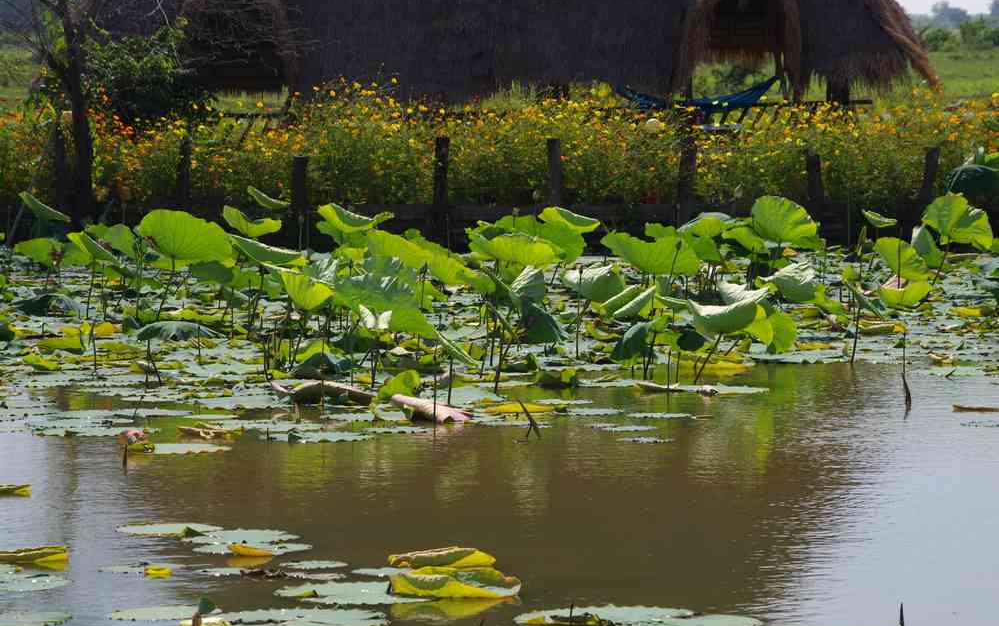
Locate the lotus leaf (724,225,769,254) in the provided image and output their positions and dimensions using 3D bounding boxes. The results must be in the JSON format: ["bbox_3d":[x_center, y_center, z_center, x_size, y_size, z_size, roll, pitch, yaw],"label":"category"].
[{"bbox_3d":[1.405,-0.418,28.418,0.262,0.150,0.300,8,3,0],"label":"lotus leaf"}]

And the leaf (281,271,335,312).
[{"bbox_3d":[-1.194,-0.134,31.072,0.335,0.262,0.340,0,3,0],"label":"leaf"}]

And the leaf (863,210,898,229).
[{"bbox_3d":[2.679,-0.657,35.118,0.253,0.110,0.215,0,3,0],"label":"leaf"}]

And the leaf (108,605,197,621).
[{"bbox_3d":[-1.168,1.028,17.259,0.365,0.030,0.404,0,3,0],"label":"leaf"}]

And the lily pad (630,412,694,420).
[{"bbox_3d":[0.736,0.470,22.703,0.291,0.020,0.291,0,3,0],"label":"lily pad"}]

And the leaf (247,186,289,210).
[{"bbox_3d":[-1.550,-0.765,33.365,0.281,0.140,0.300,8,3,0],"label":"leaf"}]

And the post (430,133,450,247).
[{"bbox_3d":[-0.459,-0.945,38.834,0.120,0.855,0.120,0,3,0],"label":"post"}]

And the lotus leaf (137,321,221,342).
[{"bbox_3d":[-1.596,0.092,24.835,0.418,0.100,0.376,0,3,0],"label":"lotus leaf"}]

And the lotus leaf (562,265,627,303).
[{"bbox_3d":[0.564,-0.175,29.671,0.380,0.210,0.350,0,3,0],"label":"lotus leaf"}]

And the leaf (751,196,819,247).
[{"bbox_3d":[2.158,-0.693,37.817,0.516,0.379,0.420,0,3,0],"label":"leaf"}]

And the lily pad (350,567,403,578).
[{"bbox_3d":[-0.372,0.845,16.287,0.228,0.020,0.228,0,3,0],"label":"lily pad"}]

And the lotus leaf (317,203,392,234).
[{"bbox_3d":[-0.919,-0.597,31.880,0.472,0.170,0.416,0,3,0],"label":"lotus leaf"}]

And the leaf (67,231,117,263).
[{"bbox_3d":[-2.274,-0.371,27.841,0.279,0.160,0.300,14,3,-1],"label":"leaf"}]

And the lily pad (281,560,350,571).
[{"bbox_3d":[-0.696,0.942,18.783,0.255,0.025,0.302,0,3,0],"label":"lily pad"}]

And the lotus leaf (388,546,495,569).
[{"bbox_3d":[-0.218,0.919,18.782,0.399,0.071,0.270,0,3,0],"label":"lotus leaf"}]

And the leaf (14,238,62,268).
[{"bbox_3d":[-3.572,-0.461,38.703,0.371,0.233,0.380,0,3,0],"label":"leaf"}]

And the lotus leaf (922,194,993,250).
[{"bbox_3d":[2.977,-0.588,32.460,0.455,0.358,0.320,0,3,0],"label":"lotus leaf"}]

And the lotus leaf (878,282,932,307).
[{"bbox_3d":[2.862,-0.123,35.203,0.381,0.184,0.350,0,3,0],"label":"lotus leaf"}]

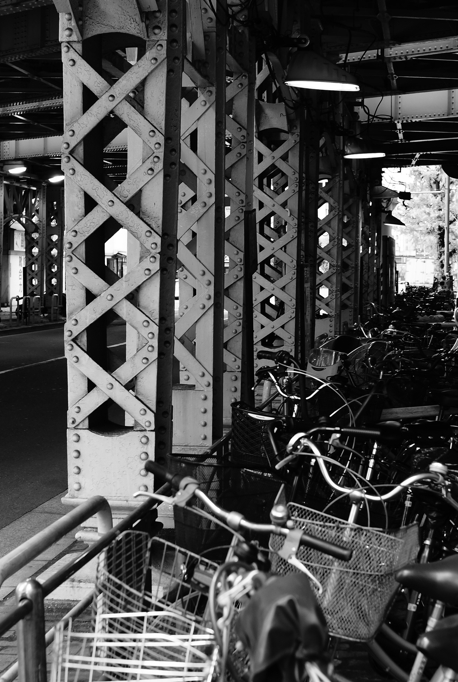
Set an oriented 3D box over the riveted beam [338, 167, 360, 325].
[{"bbox_3d":[2.606,-2.115,28.747,0.500,3.900,0.500,0,3,8],"label":"riveted beam"}]

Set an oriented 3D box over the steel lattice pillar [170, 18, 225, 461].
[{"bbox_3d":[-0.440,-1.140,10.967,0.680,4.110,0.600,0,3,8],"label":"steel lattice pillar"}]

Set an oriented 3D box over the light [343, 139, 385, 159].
[{"bbox_3d":[1.997,-2.858,19.000,0.590,0.300,0.500,0,3,8],"label":"light"}]

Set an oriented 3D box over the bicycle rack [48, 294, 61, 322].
[{"bbox_3d":[-5.304,-0.987,39.047,0.070,0.820,0.700,0,3,7],"label":"bicycle rack"}]

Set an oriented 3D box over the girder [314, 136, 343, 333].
[{"bbox_3d":[2.102,-2.234,27.564,0.560,4.570,0.620,0,3,8],"label":"girder"}]

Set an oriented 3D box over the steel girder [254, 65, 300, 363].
[{"bbox_3d":[0.666,-1.672,17.256,0.570,4.470,0.600,0,3,8],"label":"steel girder"}]

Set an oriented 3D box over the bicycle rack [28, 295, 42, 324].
[{"bbox_3d":[-5.783,-0.935,38.600,0.060,0.820,0.720,0,3,8],"label":"bicycle rack"}]

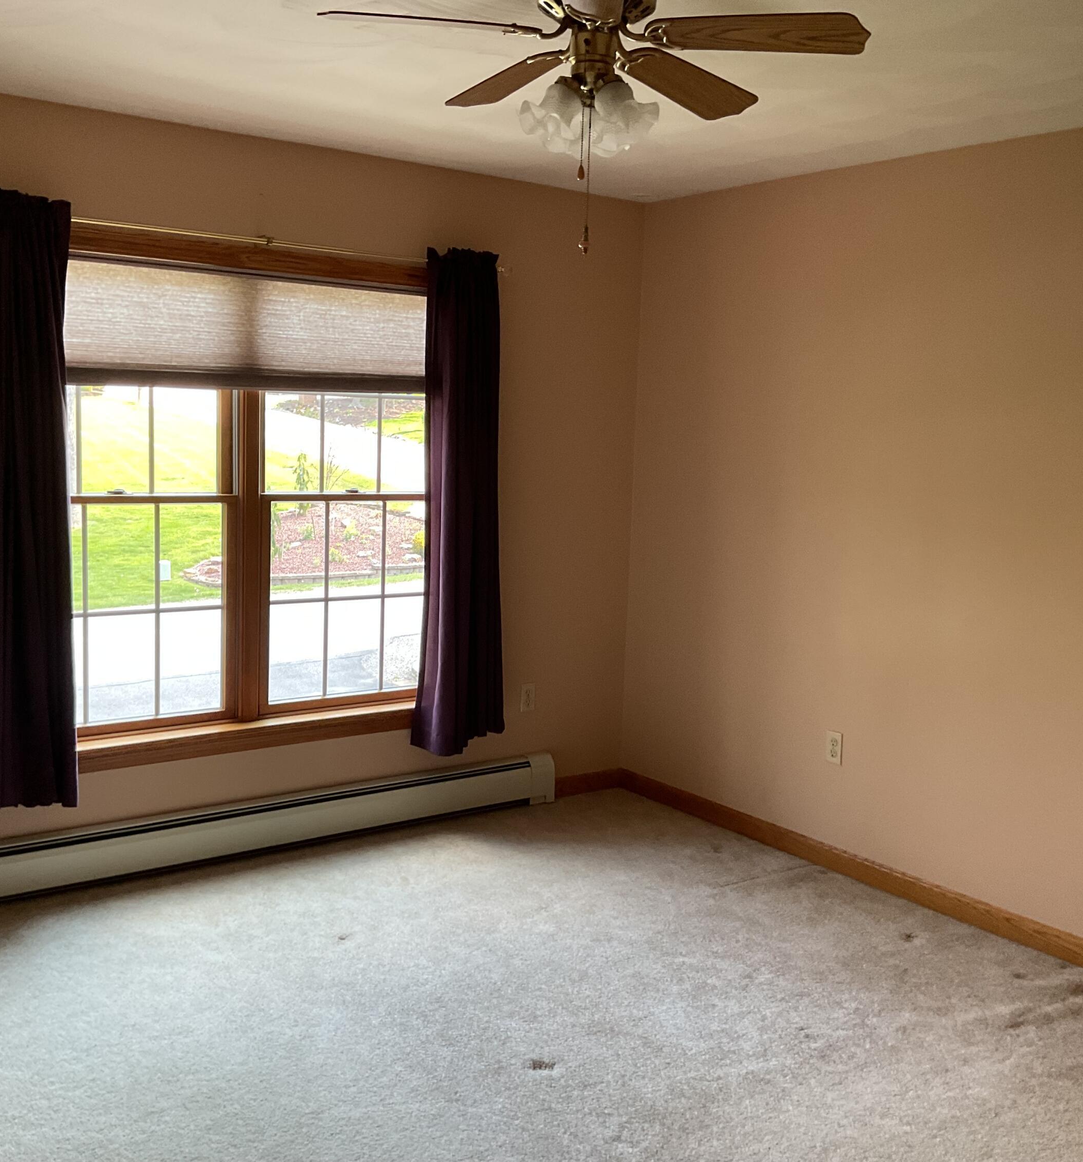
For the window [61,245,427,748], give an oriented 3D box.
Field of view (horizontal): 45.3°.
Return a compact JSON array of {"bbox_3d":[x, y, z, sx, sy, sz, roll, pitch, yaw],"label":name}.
[{"bbox_3d":[-0.987,-0.267,4.442,1.805,1.715,0.110,-3,9,-36],"label":"window"}]

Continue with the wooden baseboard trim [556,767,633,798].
[{"bbox_3d":[0.187,0.851,5.431,0.395,0.081,0.014,-3,9,-36],"label":"wooden baseboard trim"}]

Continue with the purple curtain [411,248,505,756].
[{"bbox_3d":[-0.285,-0.281,4.847,0.445,1.855,0.115,-3,9,-36],"label":"purple curtain"}]

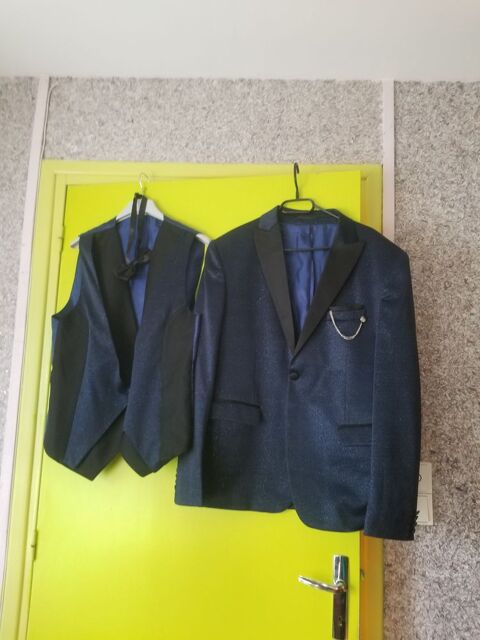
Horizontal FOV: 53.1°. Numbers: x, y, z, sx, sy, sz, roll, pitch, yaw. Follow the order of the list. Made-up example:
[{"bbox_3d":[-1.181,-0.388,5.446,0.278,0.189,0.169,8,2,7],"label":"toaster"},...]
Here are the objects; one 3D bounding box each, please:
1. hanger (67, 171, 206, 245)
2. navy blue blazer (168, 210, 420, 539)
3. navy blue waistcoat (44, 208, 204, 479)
[{"bbox_3d":[-0.264,-0.299,1.282,0.404,0.202,0.045,1,-7,12],"label":"hanger"},{"bbox_3d":[0.124,0.086,1.097,0.542,0.739,0.165,1,-7,12],"label":"navy blue blazer"},{"bbox_3d":[-0.294,0.049,1.216,0.424,0.690,0.120,1,-7,12],"label":"navy blue waistcoat"}]

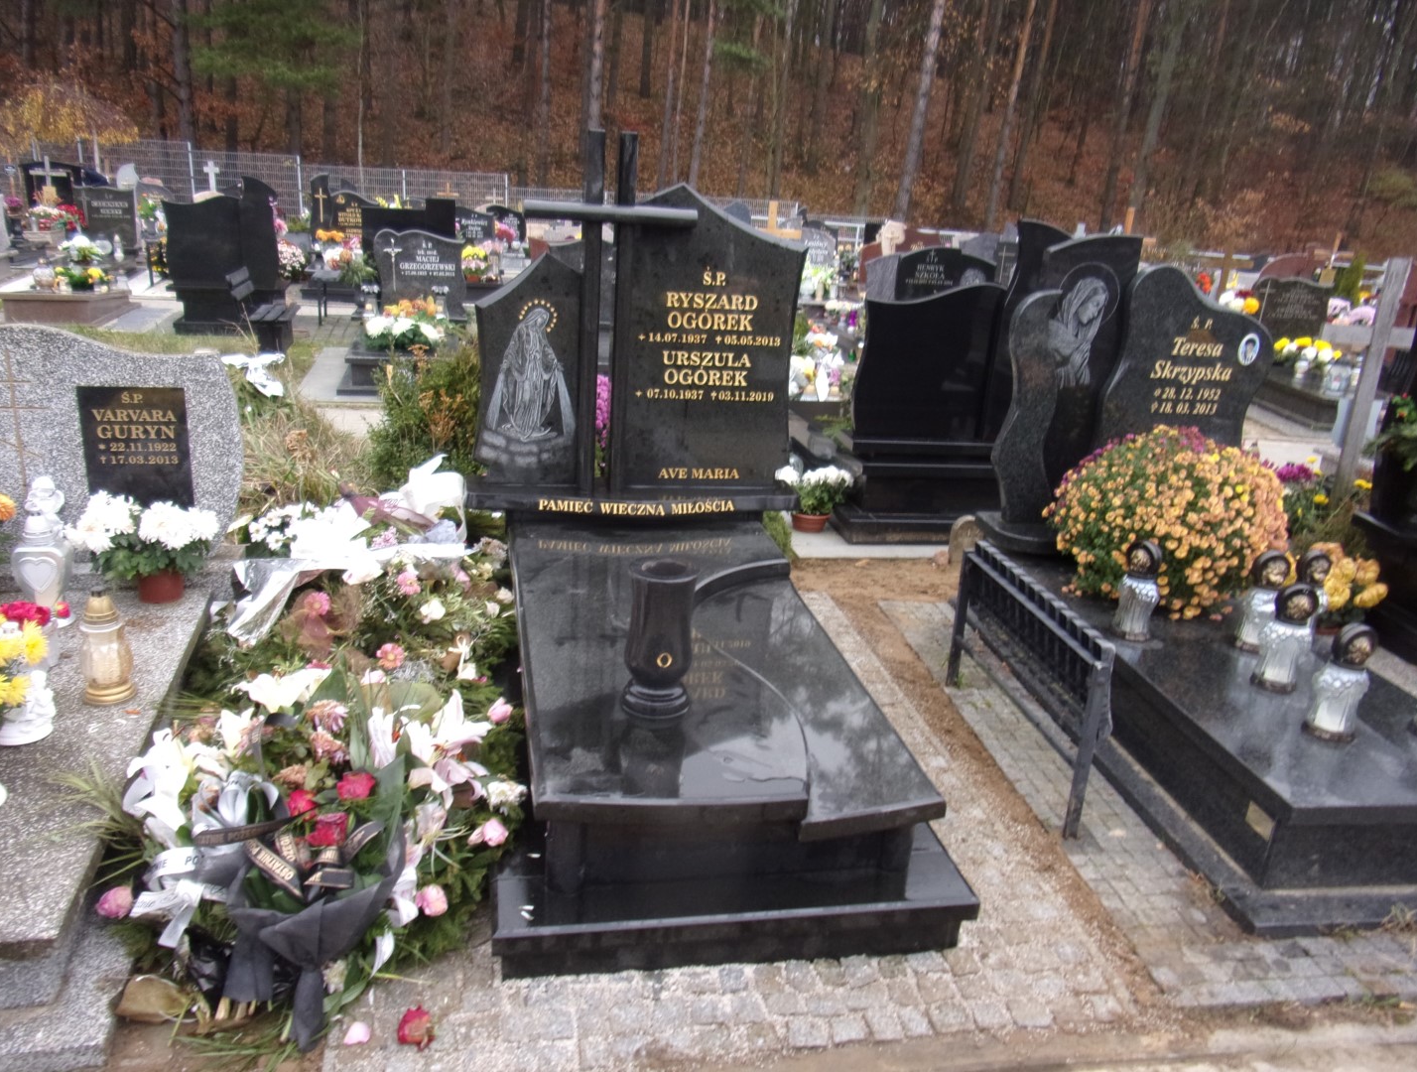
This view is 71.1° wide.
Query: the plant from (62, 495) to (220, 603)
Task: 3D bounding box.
[{"bbox_3d":[-1.807,0.036,3.178,0.436,0.355,0.370,0,18,-12],"label":"plant"}]

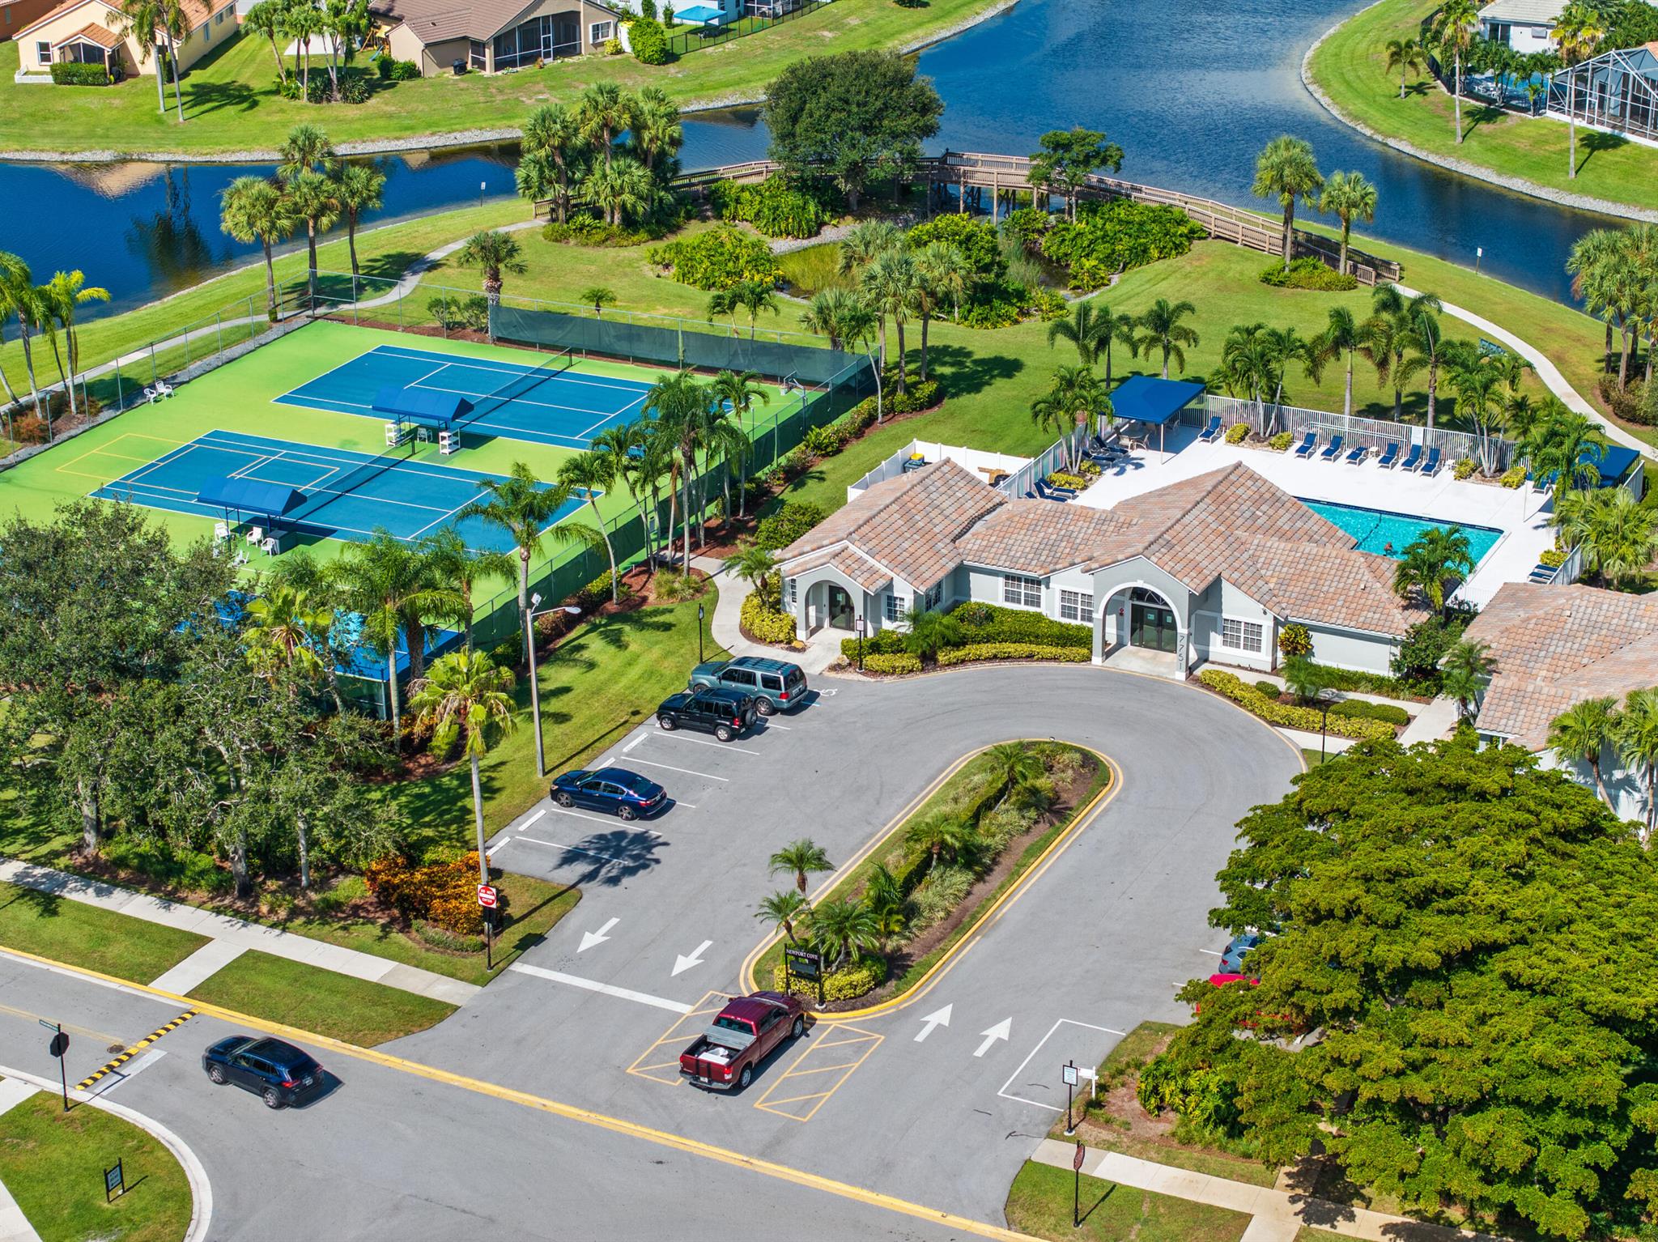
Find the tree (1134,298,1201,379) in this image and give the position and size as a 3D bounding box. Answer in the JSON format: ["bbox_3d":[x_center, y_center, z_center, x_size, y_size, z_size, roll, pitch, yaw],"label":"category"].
[{"bbox_3d":[18.041,-14.406,178.909,3.500,5.600,3.500,2,23,6],"label":"tree"}]

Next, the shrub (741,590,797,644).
[{"bbox_3d":[-2.721,-0.174,151.939,2.600,1.240,2.900,-1,22,0],"label":"shrub"}]

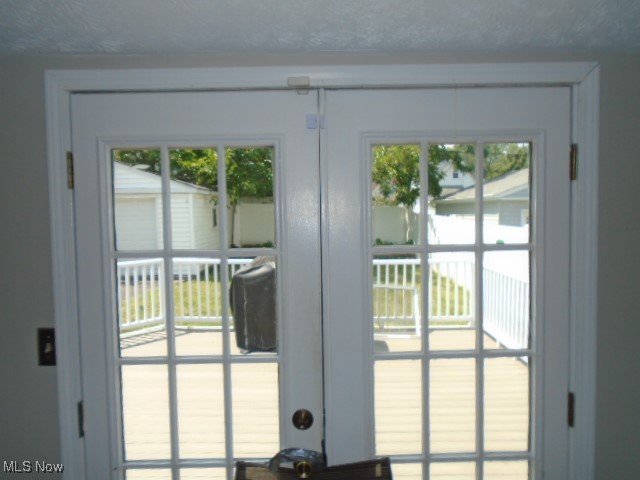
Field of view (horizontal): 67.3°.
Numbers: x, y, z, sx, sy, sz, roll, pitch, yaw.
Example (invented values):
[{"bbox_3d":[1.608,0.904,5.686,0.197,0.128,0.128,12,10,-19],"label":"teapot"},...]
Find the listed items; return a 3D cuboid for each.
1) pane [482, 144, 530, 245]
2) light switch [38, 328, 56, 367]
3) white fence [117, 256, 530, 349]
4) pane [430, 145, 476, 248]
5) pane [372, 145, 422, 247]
[{"bbox_3d":[0.571,-0.144,1.469,0.143,0.311,0.020,-1,3,0],"label":"pane"},{"bbox_3d":[-0.833,0.332,1.482,0.070,0.115,0.020,-1,3,0],"label":"light switch"},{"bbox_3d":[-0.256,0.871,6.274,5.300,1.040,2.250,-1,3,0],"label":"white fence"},{"bbox_3d":[0.404,-0.141,1.469,0.145,0.310,0.020,-1,3,0],"label":"pane"},{"bbox_3d":[0.234,-0.135,1.468,0.150,0.309,0.020,-1,3,0],"label":"pane"}]

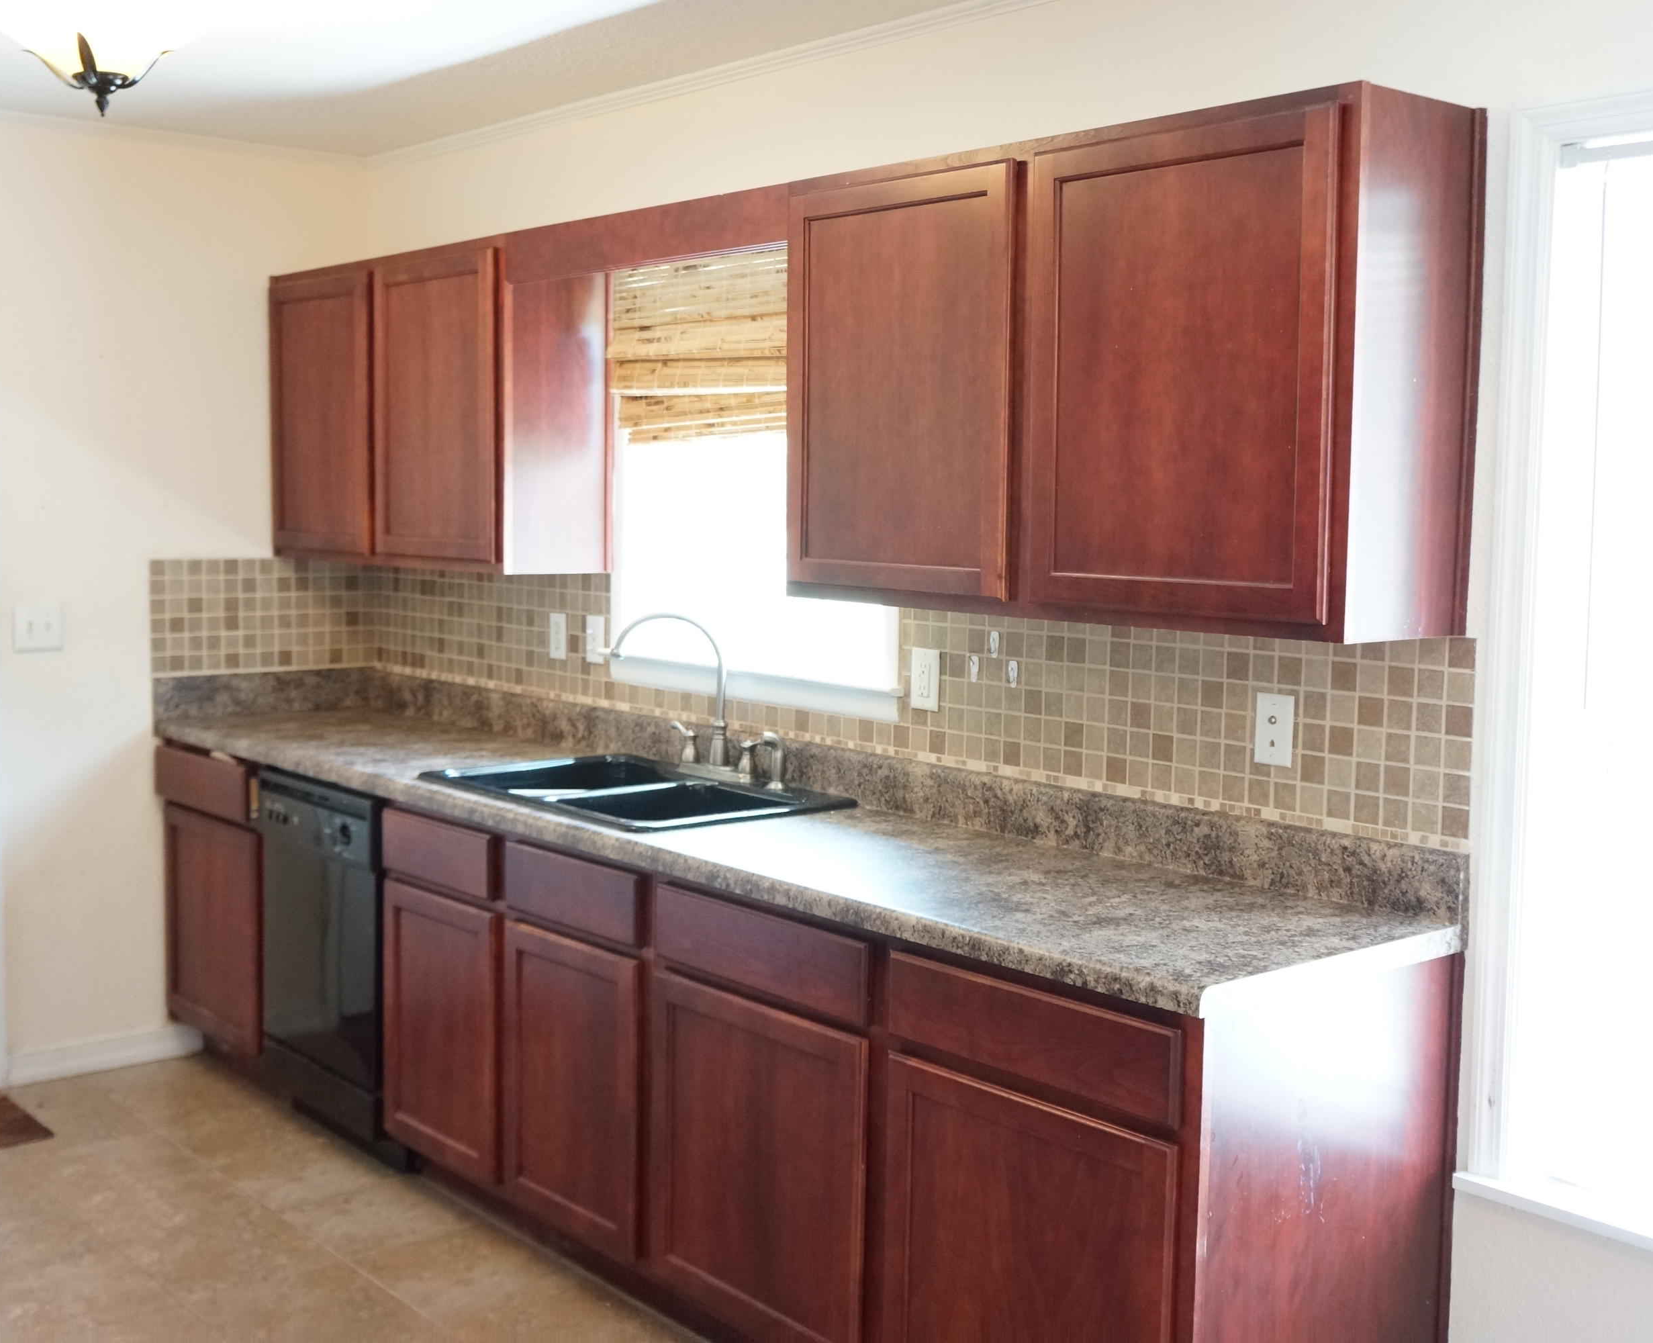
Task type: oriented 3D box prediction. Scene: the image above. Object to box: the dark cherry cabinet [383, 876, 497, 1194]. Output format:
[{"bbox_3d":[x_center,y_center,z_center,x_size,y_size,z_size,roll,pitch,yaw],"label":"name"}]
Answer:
[{"bbox_3d":[-0.584,0.730,4.045,0.597,0.560,0.483,-4,7,-41],"label":"dark cherry cabinet"}]

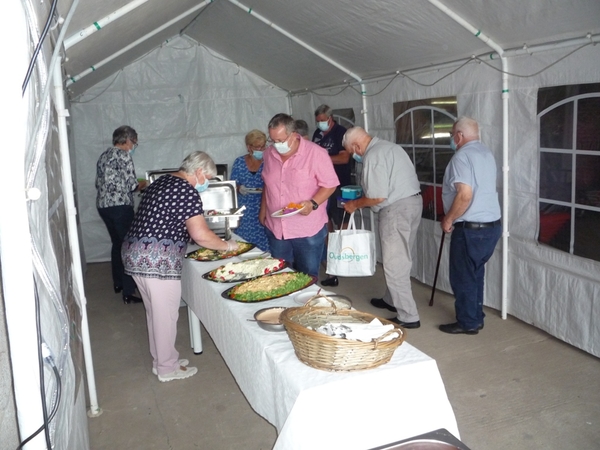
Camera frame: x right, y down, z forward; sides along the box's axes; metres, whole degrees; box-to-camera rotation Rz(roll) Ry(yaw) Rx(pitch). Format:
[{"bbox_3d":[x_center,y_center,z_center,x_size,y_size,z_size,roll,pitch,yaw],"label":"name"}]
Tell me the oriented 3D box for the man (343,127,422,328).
[{"bbox_3d":[0.704,-0.039,4.330,0.660,1.560,0.520,1,12,23],"label":"man"}]

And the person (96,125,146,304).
[{"bbox_3d":[-1.782,-0.118,5.220,0.450,1.660,0.470,-12,14,-37],"label":"person"}]

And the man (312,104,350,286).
[{"bbox_3d":[0.334,-0.306,5.350,0.500,1.740,0.420,6,14,39],"label":"man"}]

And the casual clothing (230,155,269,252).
[{"bbox_3d":[-0.443,-0.156,4.750,0.440,1.000,0.320,-5,11,-8],"label":"casual clothing"}]

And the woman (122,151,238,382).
[{"bbox_3d":[-0.823,0.234,3.580,0.720,1.480,0.500,-6,11,-12],"label":"woman"}]

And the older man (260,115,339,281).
[{"bbox_3d":[-0.011,0.053,3.720,0.540,1.690,0.420,2,12,25],"label":"older man"}]

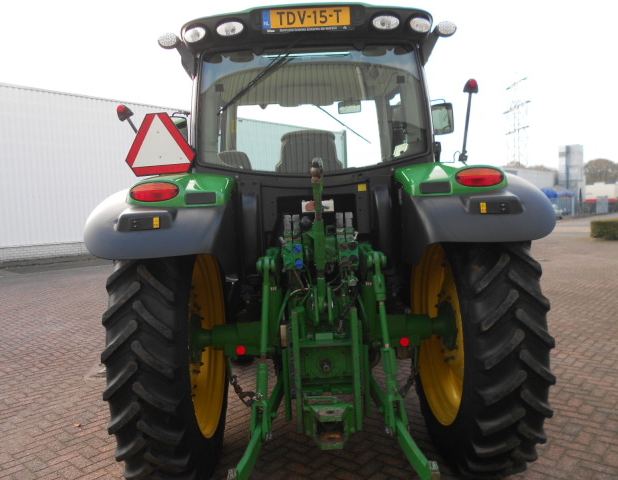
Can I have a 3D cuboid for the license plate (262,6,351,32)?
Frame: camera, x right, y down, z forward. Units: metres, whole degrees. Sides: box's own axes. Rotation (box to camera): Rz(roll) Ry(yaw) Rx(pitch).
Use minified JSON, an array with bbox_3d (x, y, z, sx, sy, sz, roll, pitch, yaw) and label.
[{"bbox_3d":[-0.015,-1.306,2.845,0.525,0.123,0.020,-2,4,-1],"label":"license plate"}]

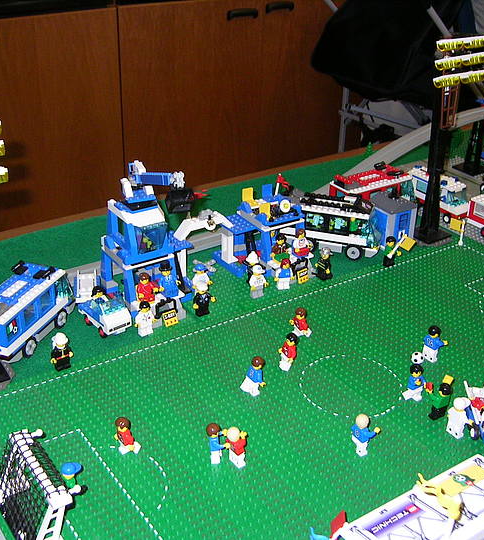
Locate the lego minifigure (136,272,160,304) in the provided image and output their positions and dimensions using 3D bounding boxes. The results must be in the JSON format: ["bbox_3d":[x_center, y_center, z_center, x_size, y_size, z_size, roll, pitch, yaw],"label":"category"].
[{"bbox_3d":[-0.114,0.018,0.886,0.025,0.034,0.018,-17,32,-29],"label":"lego minifigure"}]

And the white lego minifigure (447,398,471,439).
[{"bbox_3d":[0.209,0.138,0.713,0.019,0.041,0.025,-17,32,-29],"label":"white lego minifigure"}]

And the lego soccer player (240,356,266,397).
[{"bbox_3d":[0.012,0.108,0.768,0.021,0.040,0.024,-16,33,-28],"label":"lego soccer player"}]

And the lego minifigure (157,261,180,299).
[{"bbox_3d":[-0.089,0.011,0.910,0.024,0.047,0.014,-22,36,-36],"label":"lego minifigure"}]

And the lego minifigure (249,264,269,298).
[{"bbox_3d":[0.020,0.015,0.940,0.025,0.040,0.015,-15,32,-27],"label":"lego minifigure"}]

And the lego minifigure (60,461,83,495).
[{"bbox_3d":[-0.143,0.178,0.627,0.017,0.043,0.023,-12,31,-23],"label":"lego minifigure"}]

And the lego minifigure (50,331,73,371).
[{"bbox_3d":[-0.194,0.087,0.803,0.025,0.041,0.015,-19,34,-32],"label":"lego minifigure"}]

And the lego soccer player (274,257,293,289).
[{"bbox_3d":[0.054,0.005,0.959,0.025,0.040,0.014,-5,29,-11],"label":"lego soccer player"}]

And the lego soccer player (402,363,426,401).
[{"bbox_3d":[0.178,0.114,0.758,0.025,0.041,0.022,-17,32,-29],"label":"lego soccer player"}]

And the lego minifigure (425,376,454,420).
[{"bbox_3d":[0.191,0.122,0.739,0.026,0.044,0.023,-17,32,-29],"label":"lego minifigure"}]

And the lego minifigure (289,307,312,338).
[{"bbox_3d":[0.070,0.059,0.862,0.021,0.037,0.024,-16,33,-28],"label":"lego minifigure"}]

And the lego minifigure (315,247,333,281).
[{"bbox_3d":[0.110,-0.010,0.989,0.015,0.041,0.025,-20,35,-33],"label":"lego minifigure"}]

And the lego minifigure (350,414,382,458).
[{"bbox_3d":[0.115,0.149,0.690,0.023,0.041,0.025,-17,32,-29],"label":"lego minifigure"}]

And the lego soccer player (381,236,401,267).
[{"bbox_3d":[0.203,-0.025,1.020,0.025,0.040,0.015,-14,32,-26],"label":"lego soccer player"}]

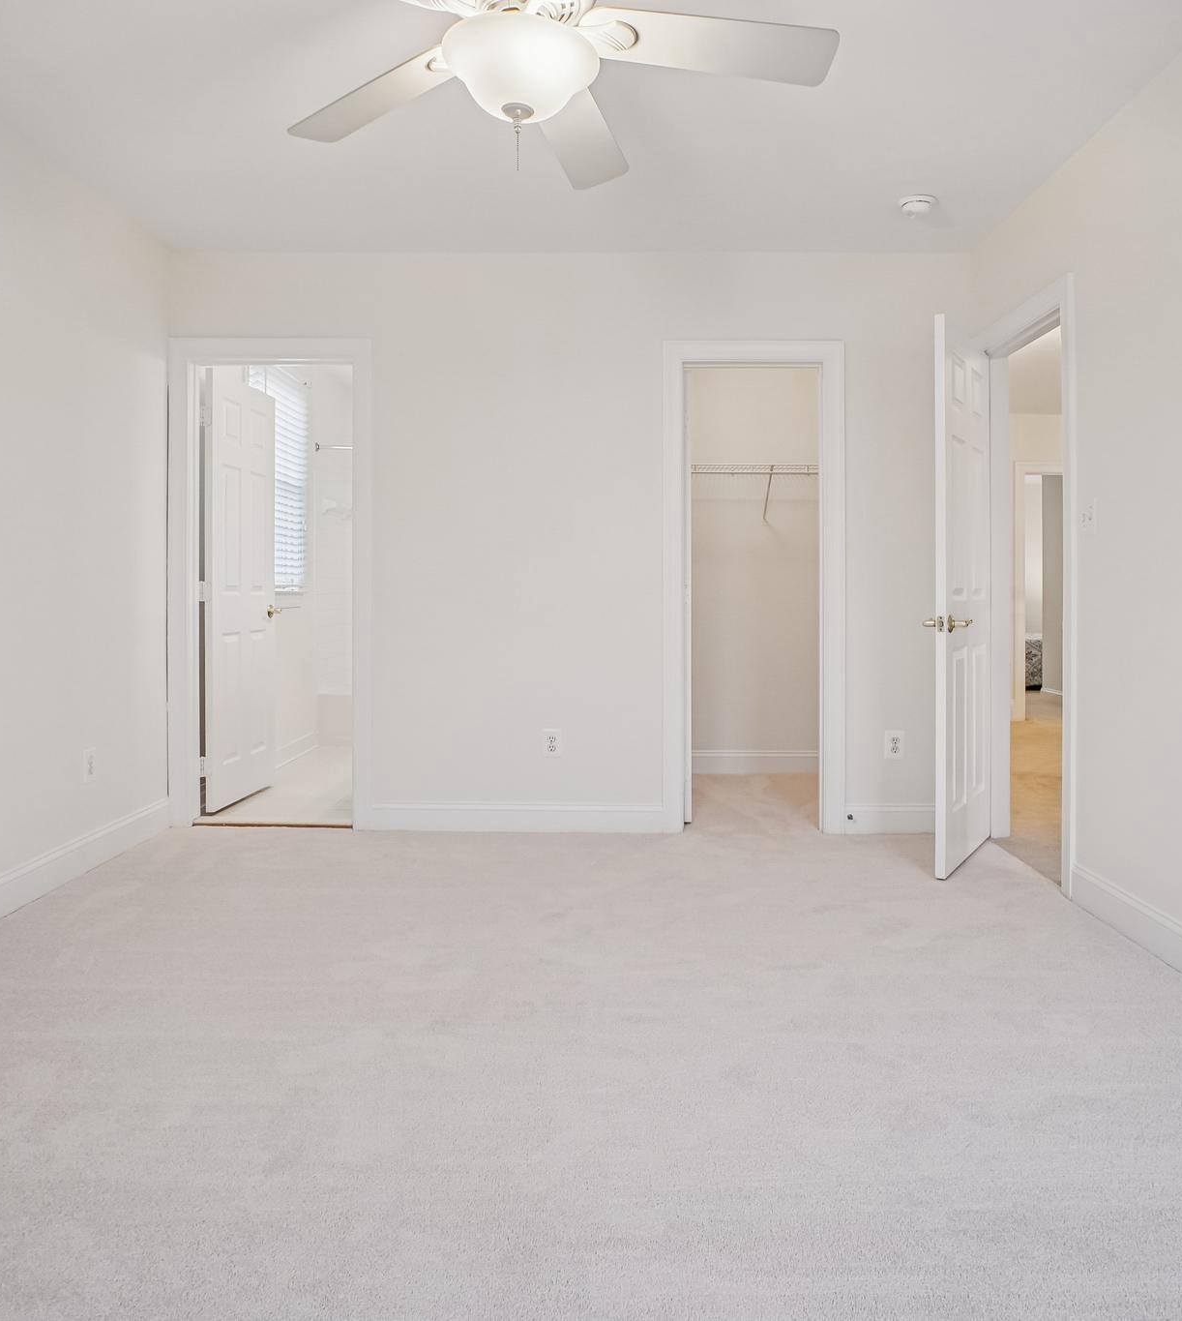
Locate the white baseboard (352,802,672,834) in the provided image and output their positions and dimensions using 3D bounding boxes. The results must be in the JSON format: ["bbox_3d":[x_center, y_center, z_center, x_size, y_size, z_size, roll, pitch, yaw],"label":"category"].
[{"bbox_3d":[-0.313,0.677,3.800,1.270,0.125,0.016,0,2,1],"label":"white baseboard"}]

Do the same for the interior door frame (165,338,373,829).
[{"bbox_3d":[-1.382,-0.333,3.860,0.885,2.125,0.130,0,2,1],"label":"interior door frame"}]

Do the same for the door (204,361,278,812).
[{"bbox_3d":[-1.709,-0.328,4.330,0.036,2.030,0.680,0,2,5],"label":"door"}]

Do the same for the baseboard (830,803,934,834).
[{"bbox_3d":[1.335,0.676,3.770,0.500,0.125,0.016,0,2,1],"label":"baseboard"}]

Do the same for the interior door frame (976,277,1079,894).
[{"bbox_3d":[1.685,-0.295,3.365,0.130,2.130,0.810,0,2,1],"label":"interior door frame"}]

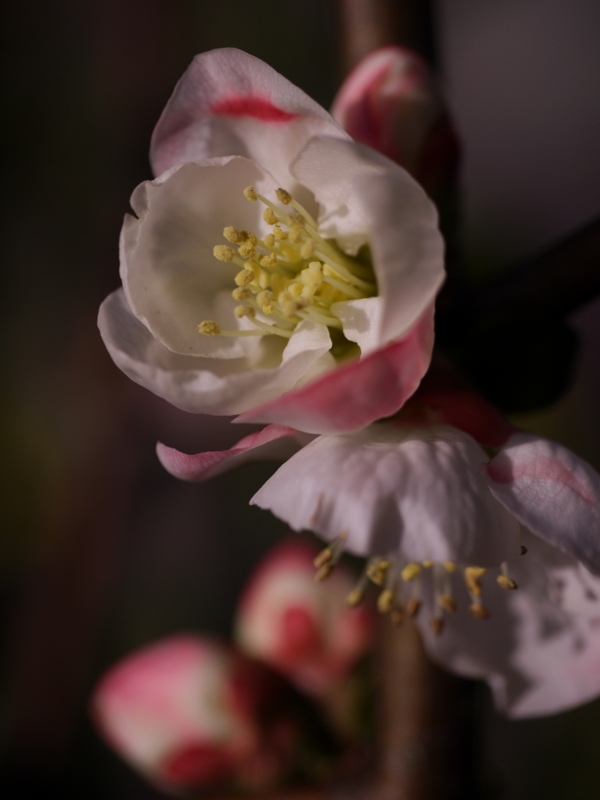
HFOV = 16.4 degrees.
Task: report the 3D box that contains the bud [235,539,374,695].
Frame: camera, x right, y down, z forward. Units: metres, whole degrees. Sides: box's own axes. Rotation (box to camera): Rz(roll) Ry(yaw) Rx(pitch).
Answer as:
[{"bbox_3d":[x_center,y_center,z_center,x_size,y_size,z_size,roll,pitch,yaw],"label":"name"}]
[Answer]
[{"bbox_3d":[0.000,0.026,0.252,0.015,0.018,0.015,-18,18,3],"label":"bud"}]

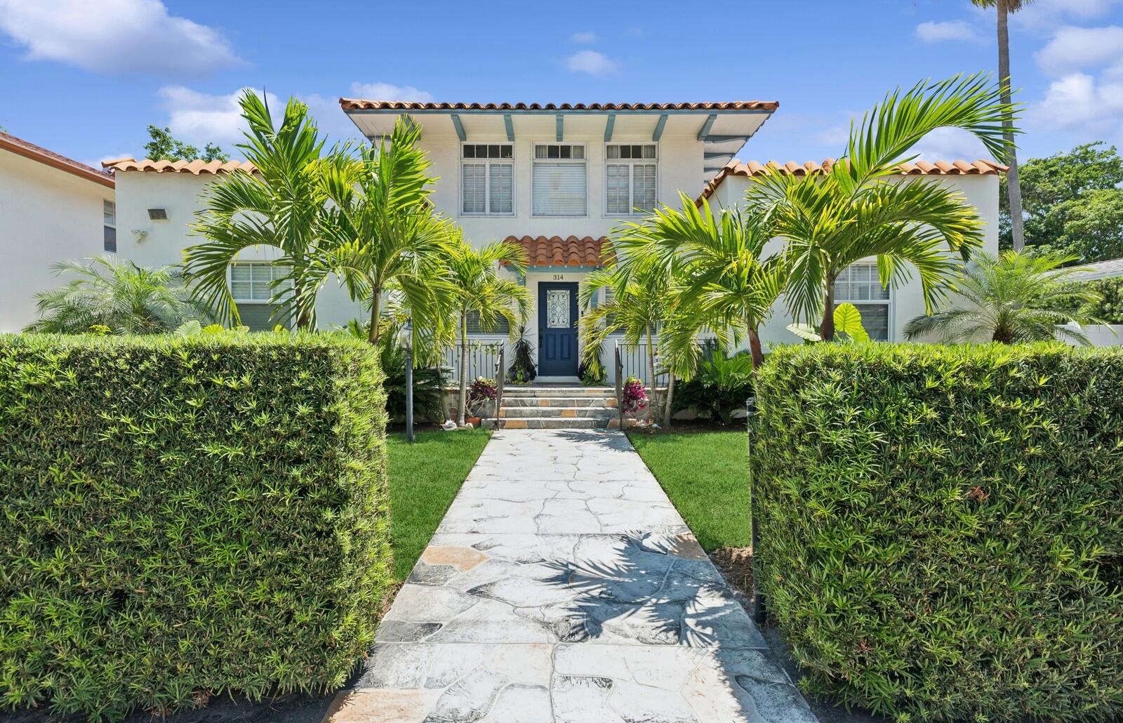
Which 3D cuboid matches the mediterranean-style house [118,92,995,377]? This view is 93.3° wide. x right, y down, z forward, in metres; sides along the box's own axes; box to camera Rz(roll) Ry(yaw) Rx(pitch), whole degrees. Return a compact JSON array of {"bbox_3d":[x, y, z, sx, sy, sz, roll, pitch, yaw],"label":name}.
[{"bbox_3d":[-0.200,-2.400,14.800,16.600,7.000,10.800,0,1,0],"label":"mediterranean-style house"}]

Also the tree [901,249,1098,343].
[{"bbox_3d":[5.600,0.000,6.800,2.500,2.800,2.400,0,1,0],"label":"tree"}]

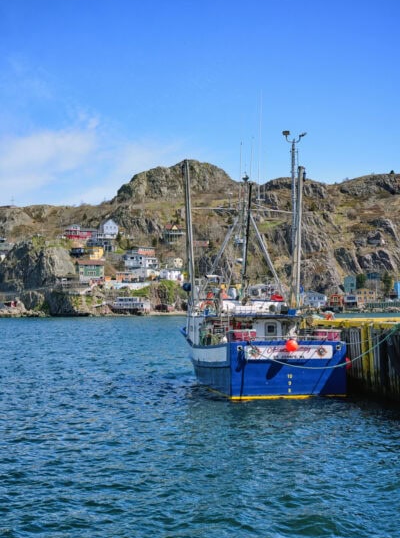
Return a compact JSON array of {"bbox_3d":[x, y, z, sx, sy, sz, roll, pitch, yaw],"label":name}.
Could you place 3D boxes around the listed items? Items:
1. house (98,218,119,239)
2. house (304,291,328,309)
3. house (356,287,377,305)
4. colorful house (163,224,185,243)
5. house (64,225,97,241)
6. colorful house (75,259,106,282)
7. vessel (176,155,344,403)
[{"bbox_3d":[-42.659,-18.315,363.202,6.800,9.243,8.500,1,-3,-17],"label":"house"},{"bbox_3d":[53.246,14.085,361.733,10.200,7.857,8.000,0,-3,4],"label":"house"},{"bbox_3d":[76.717,12.932,361.785,8.800,7.857,8.000,0,-3,8],"label":"house"},{"bbox_3d":[-12.624,-16.673,373.137,8.600,9.023,8.000,0,-3,-8],"label":"colorful house"},{"bbox_3d":[-54.957,-16.943,361.137,14.200,6.664,9.000,1,-3,-12],"label":"house"},{"bbox_3d":[-44.493,1.056,318.279,10.000,9.825,8.000,1,-3,-16],"label":"colorful house"},{"bbox_3d":[2.504,0.297,40.800,5.700,11.700,14.000,1,-3,-11],"label":"vessel"}]

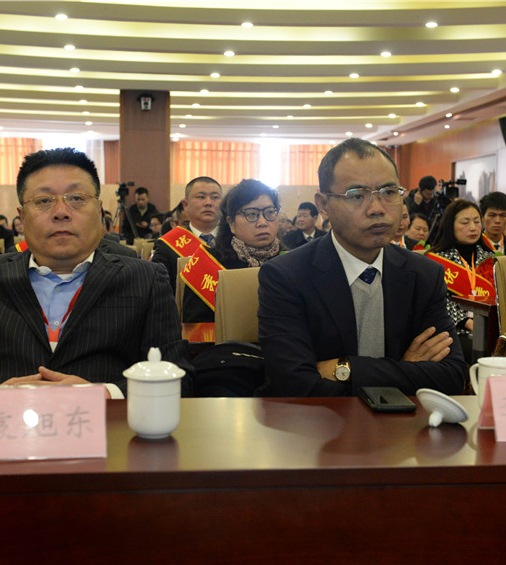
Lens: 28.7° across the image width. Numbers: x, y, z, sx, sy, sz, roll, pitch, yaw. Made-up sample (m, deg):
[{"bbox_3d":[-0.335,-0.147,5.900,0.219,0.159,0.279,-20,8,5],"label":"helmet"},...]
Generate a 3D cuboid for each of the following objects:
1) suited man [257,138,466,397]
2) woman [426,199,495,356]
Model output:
[{"bbox_3d":[0.225,0.333,2.070,0.510,1.259,0.750,0,3,-13],"label":"suited man"},{"bbox_3d":[1.045,0.201,4.870,0.470,1.229,0.740,0,3,-12],"label":"woman"}]

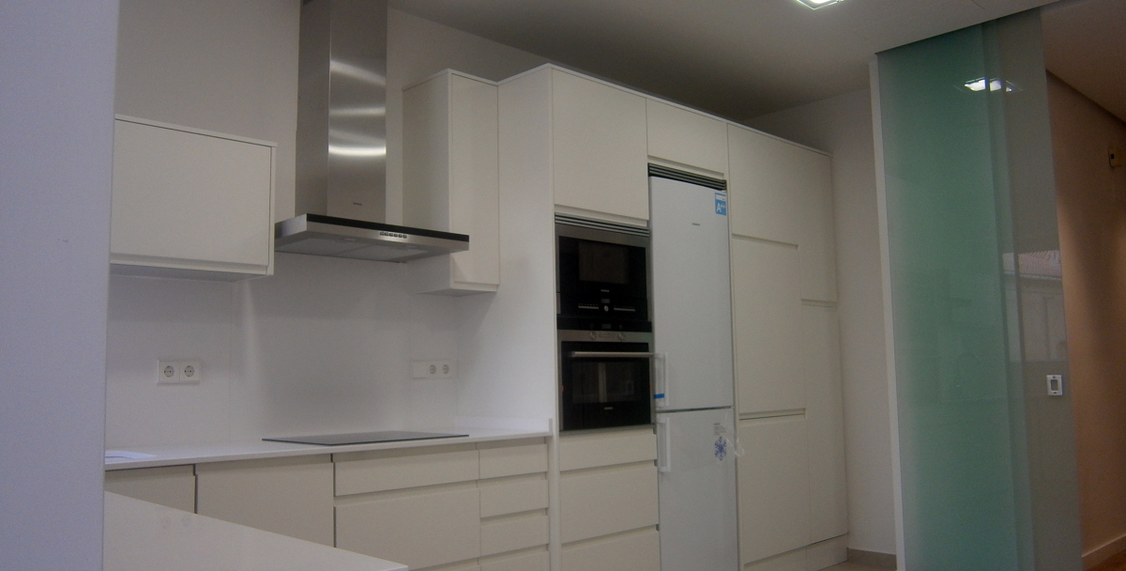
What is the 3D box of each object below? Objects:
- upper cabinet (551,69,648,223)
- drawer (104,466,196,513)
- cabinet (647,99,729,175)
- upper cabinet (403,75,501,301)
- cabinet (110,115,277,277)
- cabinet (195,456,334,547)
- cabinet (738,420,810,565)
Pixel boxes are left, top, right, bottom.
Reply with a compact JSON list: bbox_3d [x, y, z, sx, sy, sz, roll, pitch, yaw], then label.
[{"bbox_3d":[-0.031,-0.589,4.012,0.615,0.592,0.620,5,-8,-43],"label":"upper cabinet"},{"bbox_3d":[-1.481,0.895,2.519,0.515,0.719,0.596,5,-8,-43],"label":"drawer"},{"bbox_3d":[0.426,-0.697,4.454,0.640,0.300,0.620,5,-8,-43],"label":"cabinet"},{"bbox_3d":[-0.508,-0.432,3.820,0.263,0.955,0.364,5,-8,-43],"label":"upper cabinet"},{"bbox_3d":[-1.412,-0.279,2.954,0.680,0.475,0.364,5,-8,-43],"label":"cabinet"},{"bbox_3d":[-1.122,0.924,2.852,0.456,0.719,0.596,5,-8,-43],"label":"cabinet"},{"bbox_3d":[0.932,1.088,4.701,0.630,0.716,0.600,5,-8,-43],"label":"cabinet"}]

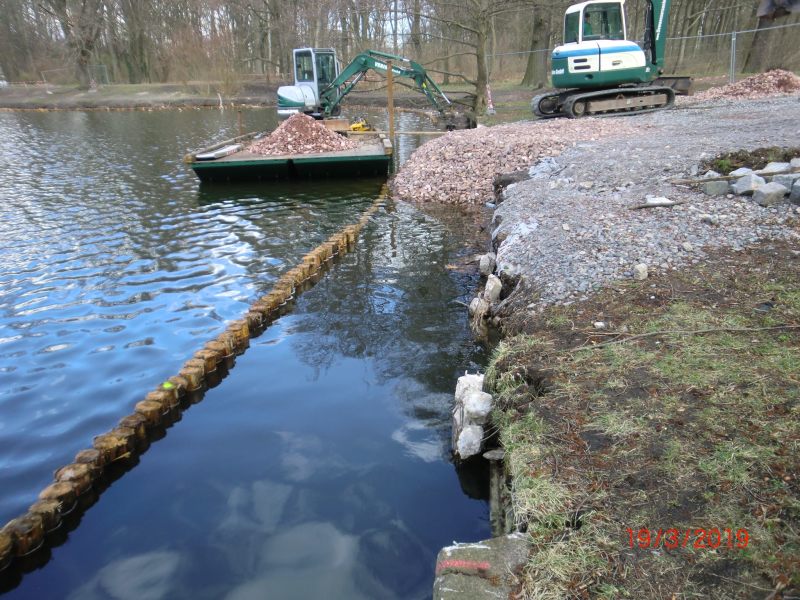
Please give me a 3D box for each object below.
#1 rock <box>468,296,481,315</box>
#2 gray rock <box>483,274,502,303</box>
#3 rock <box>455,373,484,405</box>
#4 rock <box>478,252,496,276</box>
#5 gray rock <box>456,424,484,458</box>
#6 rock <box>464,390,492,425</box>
[{"bbox_3d":[0.613,0.053,4.880,0.125,0.160,0.140,-1,21,0],"label":"rock"},{"bbox_3d":[0.770,-0.096,5.000,0.165,0.220,0.180,-1,21,0],"label":"gray rock"},{"bbox_3d":[0.412,0.542,3.560,0.180,0.190,0.180,-1,21,0],"label":"rock"},{"bbox_3d":[0.837,-0.340,5.750,0.175,0.220,0.180,-1,21,0],"label":"rock"},{"bbox_3d":[0.381,0.765,3.250,0.150,0.175,0.155,-1,21,0],"label":"gray rock"},{"bbox_3d":[0.435,0.596,3.330,0.155,0.165,0.160,-1,21,0],"label":"rock"}]

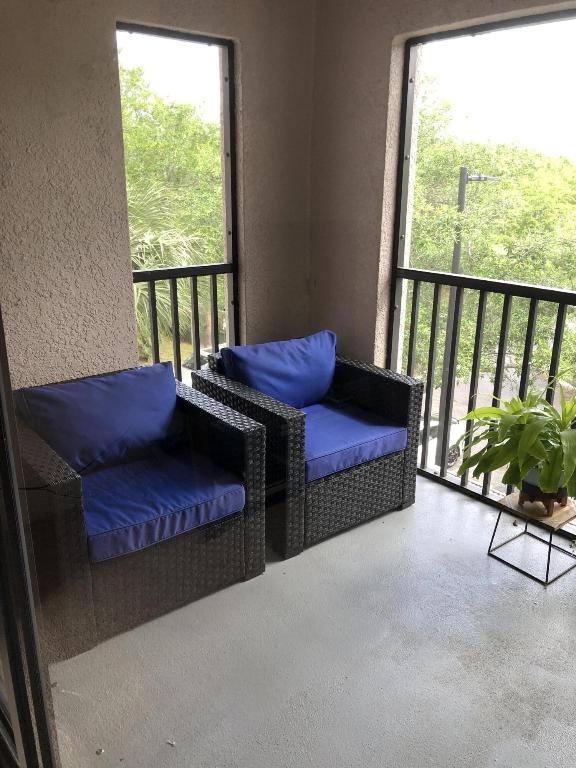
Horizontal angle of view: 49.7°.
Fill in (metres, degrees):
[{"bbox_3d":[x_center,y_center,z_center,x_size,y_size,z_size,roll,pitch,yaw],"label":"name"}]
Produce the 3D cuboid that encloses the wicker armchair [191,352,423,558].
[{"bbox_3d":[0.077,0.229,2.895,0.767,0.674,0.732,-13,22,-35],"label":"wicker armchair"}]

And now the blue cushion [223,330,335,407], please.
[{"bbox_3d":[-0.041,-0.046,2.988,0.562,0.360,0.144,-13,13,-35],"label":"blue cushion"}]

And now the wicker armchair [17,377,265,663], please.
[{"bbox_3d":[-0.611,0.392,2.364,0.767,0.674,0.732,-13,22,-36],"label":"wicker armchair"}]

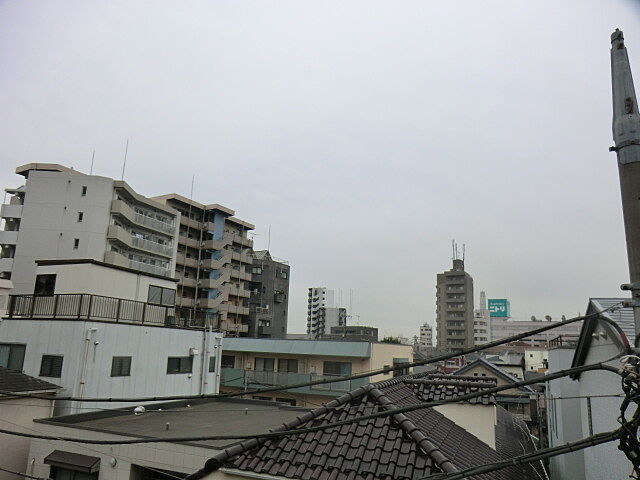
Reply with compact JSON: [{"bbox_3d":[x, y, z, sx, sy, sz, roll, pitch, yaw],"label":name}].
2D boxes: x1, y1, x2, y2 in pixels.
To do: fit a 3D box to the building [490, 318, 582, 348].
[{"bbox_3d":[124.440,54.933,256.573,48.000,16.530,32.000,-2,-12,22],"label":"building"}]

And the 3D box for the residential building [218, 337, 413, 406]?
[{"bbox_3d":[-0.173,12.517,38.391,16.300,7.960,8.300,0,-11,11],"label":"residential building"}]

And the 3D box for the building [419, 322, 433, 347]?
[{"bbox_3d":[60.714,54.247,255.175,8.000,12.660,10.000,-1,-11,18],"label":"building"}]

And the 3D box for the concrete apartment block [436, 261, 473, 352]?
[{"bbox_3d":[43.169,22.538,143.092,11.500,31.140,11.500,-1,-11,17],"label":"concrete apartment block"}]

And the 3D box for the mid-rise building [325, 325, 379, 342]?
[{"bbox_3d":[10.507,33.729,149.610,18.000,9.250,11.000,-1,-11,18],"label":"mid-rise building"}]

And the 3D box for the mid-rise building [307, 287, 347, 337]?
[{"bbox_3d":[3.370,36.144,208.027,11.000,26.110,17.000,-4,-12,27],"label":"mid-rise building"}]

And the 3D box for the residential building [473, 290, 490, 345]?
[{"bbox_3d":[61.231,32.226,170.614,9.000,23.880,9.000,-2,-12,20],"label":"residential building"}]

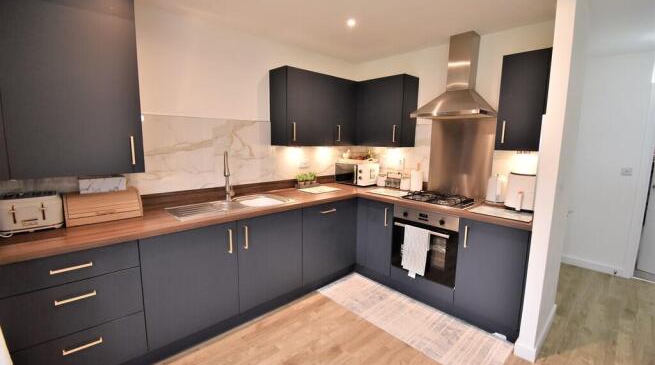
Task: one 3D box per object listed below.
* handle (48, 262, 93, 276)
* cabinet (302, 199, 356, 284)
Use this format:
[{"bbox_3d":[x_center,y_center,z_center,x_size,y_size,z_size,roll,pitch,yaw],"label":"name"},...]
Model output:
[{"bbox_3d":[-1.272,0.424,1.359,0.160,0.012,0.032,-7,11,-44],"label":"handle"},{"bbox_3d":[-0.159,0.521,2.900,0.720,0.713,0.570,-7,11,-44],"label":"cabinet"}]

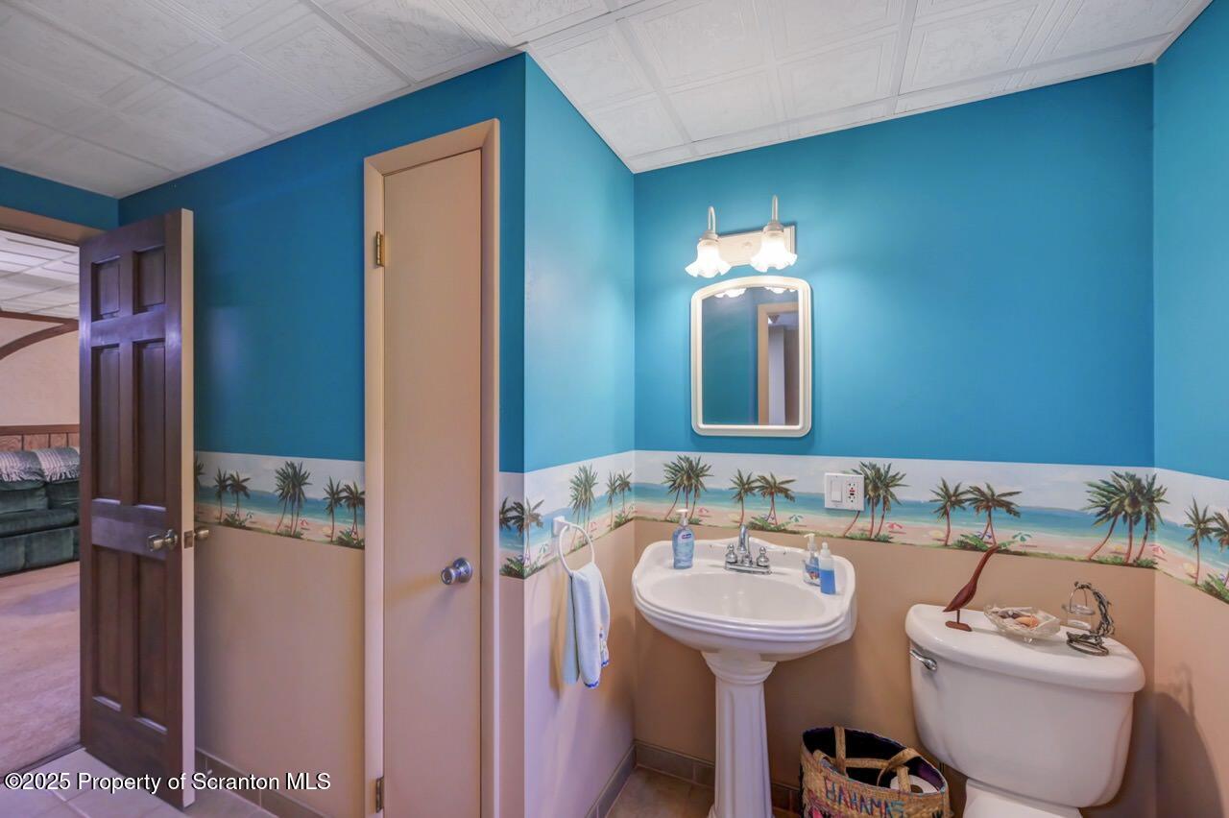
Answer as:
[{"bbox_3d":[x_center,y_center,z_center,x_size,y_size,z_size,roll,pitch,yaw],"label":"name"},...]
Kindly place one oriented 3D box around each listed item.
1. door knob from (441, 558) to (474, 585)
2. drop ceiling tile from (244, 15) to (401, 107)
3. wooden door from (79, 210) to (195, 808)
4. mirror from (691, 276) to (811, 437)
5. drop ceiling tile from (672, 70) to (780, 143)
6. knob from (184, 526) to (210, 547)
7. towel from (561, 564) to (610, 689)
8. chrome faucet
[{"bbox_3d":[-0.419,0.433,1.257,0.066,0.066,0.062,0,0,24],"label":"door knob"},{"bbox_3d":[-0.757,-0.910,1.249,0.290,0.020,0.270,0,0,24],"label":"drop ceiling tile"},{"bbox_3d":[-1.819,0.338,1.803,0.770,2.035,0.037,0,0,24],"label":"wooden door"},{"bbox_3d":[0.461,-0.178,1.640,0.400,0.545,0.035,0,0,23],"label":"mirror"},{"bbox_3d":[0.336,-0.910,1.444,0.285,0.020,0.275,0,0,24],"label":"drop ceiling tile"},{"bbox_3d":[-1.502,0.452,1.715,0.062,0.062,0.062,0,0,24],"label":"knob"},{"bbox_3d":[-0.071,0.588,1.341,0.100,0.305,0.170,0,0,26],"label":"towel"},{"bbox_3d":[0.412,0.440,1.500,0.150,0.165,0.155,0,0,22],"label":"chrome faucet"}]

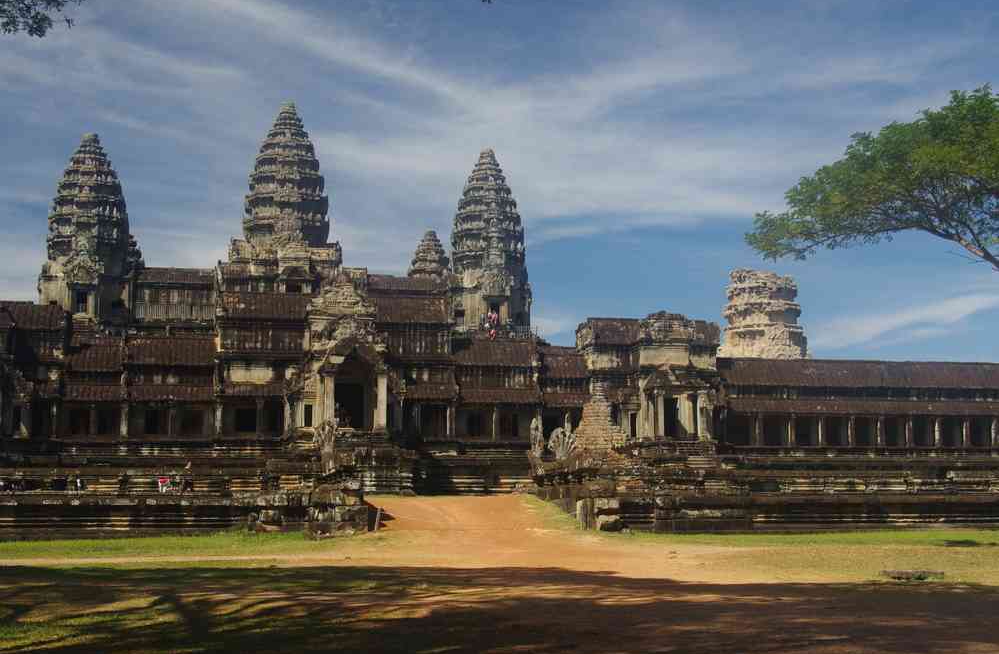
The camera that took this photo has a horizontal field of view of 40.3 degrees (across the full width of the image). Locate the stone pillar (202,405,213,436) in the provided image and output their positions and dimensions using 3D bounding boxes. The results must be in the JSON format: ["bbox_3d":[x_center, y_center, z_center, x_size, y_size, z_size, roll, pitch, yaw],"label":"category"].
[{"bbox_3d":[-18.894,6.050,87.975,0.500,2.064,0.500,1,-8,-11],"label":"stone pillar"}]

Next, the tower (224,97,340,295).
[{"bbox_3d":[-30.086,-17.739,192.963,14.800,29.120,14.800,1,-8,-12],"label":"tower"}]

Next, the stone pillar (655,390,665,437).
[{"bbox_3d":[10.001,5.390,84.717,0.470,2.860,0.470,1,-8,-11],"label":"stone pillar"}]

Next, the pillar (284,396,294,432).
[{"bbox_3d":[-15.390,6.431,99.403,0.650,3.000,0.650,1,-8,-12],"label":"pillar"}]

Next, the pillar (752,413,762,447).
[{"bbox_3d":[18.176,7.193,95.415,0.460,2.378,0.460,1,-8,-11],"label":"pillar"}]

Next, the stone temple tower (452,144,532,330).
[{"bbox_3d":[-1.433,-10.509,169.078,9.600,23.015,9.600,1,-8,-11],"label":"stone temple tower"}]

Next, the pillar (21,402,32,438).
[{"bbox_3d":[-27.847,5.446,80.045,0.580,2.228,0.580,1,-8,-11],"label":"pillar"}]

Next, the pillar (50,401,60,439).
[{"bbox_3d":[-32.134,6.692,98.401,0.600,2.750,0.600,1,-8,-12],"label":"pillar"}]

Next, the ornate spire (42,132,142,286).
[{"bbox_3d":[-49.446,-13.797,164.379,9.300,19.960,9.300,1,-8,-12],"label":"ornate spire"}]

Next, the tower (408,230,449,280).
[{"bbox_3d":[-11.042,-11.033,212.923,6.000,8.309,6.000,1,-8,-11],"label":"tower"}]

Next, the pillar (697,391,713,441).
[{"bbox_3d":[15.421,6.671,102.274,0.950,3.800,0.900,1,-8,-12],"label":"pillar"}]

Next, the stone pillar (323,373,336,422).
[{"bbox_3d":[-11.286,4.941,90.263,0.800,3.860,0.800,1,-8,-12],"label":"stone pillar"}]

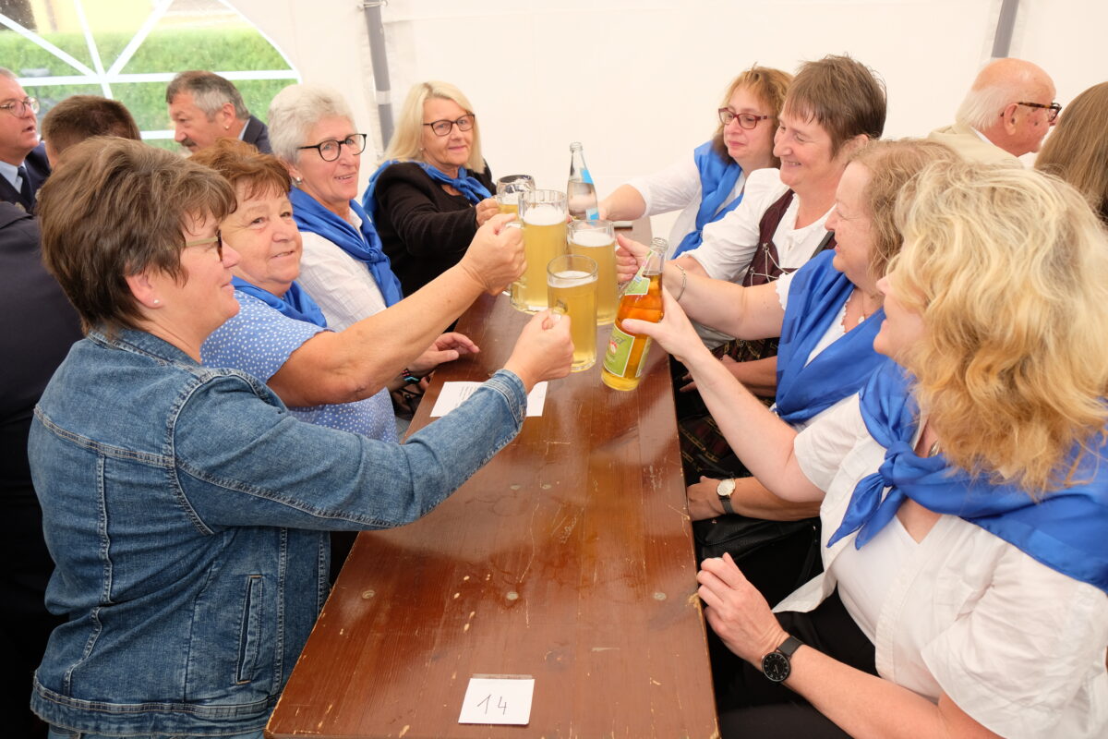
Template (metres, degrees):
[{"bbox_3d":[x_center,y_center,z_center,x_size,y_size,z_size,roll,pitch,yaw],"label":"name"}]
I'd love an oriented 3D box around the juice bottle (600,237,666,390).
[{"bbox_3d":[0.146,-0.094,1.411,0.066,0.258,0.066,-1,21,-44],"label":"juice bottle"}]

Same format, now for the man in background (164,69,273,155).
[{"bbox_3d":[-0.970,-0.175,2.502,0.700,1.352,0.540,-10,25,-13],"label":"man in background"}]

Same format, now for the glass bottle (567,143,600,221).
[{"bbox_3d":[0.065,-0.378,1.883,0.070,0.262,0.070,-4,24,6],"label":"glass bottle"}]

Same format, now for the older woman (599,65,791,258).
[{"bbox_3d":[0.486,-0.133,2.268,0.660,1.292,0.520,-15,26,-24],"label":"older woman"}]

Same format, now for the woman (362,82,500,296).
[{"bbox_3d":[-0.219,-0.125,2.347,0.660,1.297,0.520,15,30,36],"label":"woman"}]

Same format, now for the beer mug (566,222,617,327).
[{"bbox_3d":[0.088,-0.167,1.444,0.122,0.167,0.082,-2,24,5],"label":"beer mug"}]

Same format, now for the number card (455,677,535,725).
[{"bbox_3d":[-0.062,0.365,0.924,0.075,0.003,0.067,-1,24,7],"label":"number card"}]

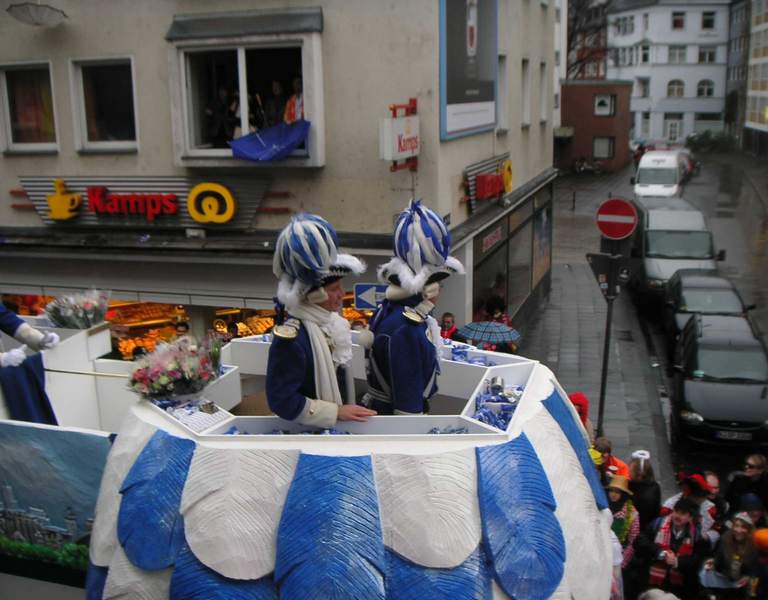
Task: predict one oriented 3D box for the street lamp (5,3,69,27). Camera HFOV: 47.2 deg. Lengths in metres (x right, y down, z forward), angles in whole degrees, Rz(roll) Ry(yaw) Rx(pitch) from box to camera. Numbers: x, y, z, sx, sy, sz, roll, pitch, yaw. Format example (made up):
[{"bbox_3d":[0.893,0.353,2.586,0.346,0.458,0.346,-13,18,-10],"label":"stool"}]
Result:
[{"bbox_3d":[-4.986,-4.103,12.600,0.860,0.290,0.860,3,14,18],"label":"street lamp"}]

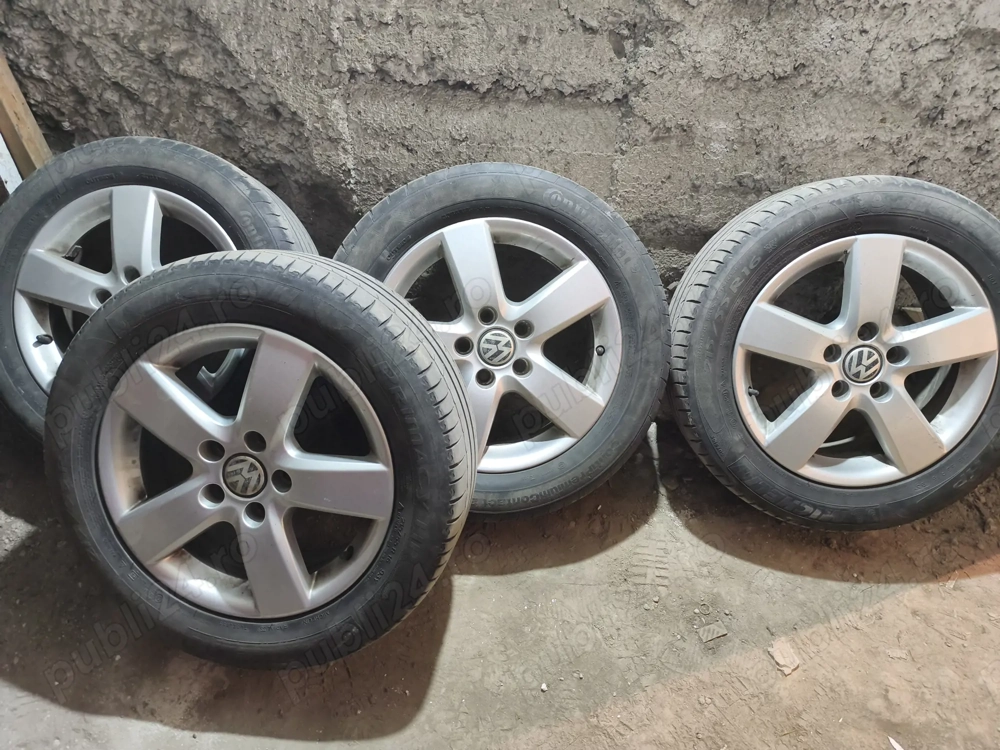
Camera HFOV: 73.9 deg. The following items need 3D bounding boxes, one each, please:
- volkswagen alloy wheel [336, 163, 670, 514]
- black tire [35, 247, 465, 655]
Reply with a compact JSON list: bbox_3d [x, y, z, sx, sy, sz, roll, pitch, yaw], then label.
[{"bbox_3d":[-0.013,-0.060,1.257,0.643,0.643,0.224,-3,10,-5],"label":"volkswagen alloy wheel"},{"bbox_3d":[-0.357,0.130,1.049,0.643,0.643,0.224,6,11,5],"label":"black tire"}]

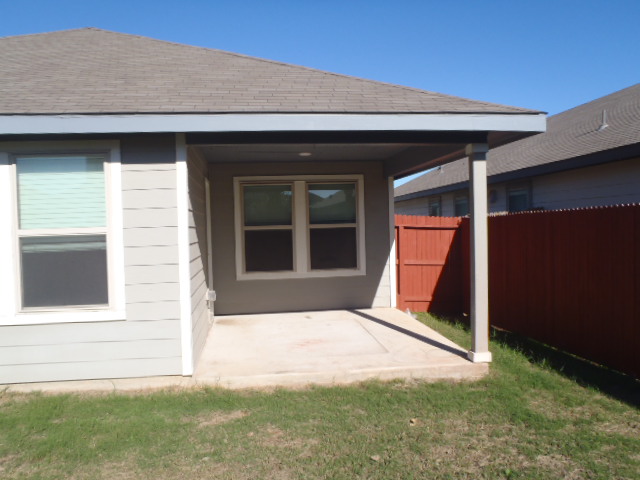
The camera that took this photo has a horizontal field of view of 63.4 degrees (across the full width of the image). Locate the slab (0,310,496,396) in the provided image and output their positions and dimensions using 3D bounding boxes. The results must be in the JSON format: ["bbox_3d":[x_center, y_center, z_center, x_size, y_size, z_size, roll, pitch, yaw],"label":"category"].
[{"bbox_3d":[-0.805,1.311,6.704,4.612,0.132,3.532,-2,2,-7],"label":"slab"}]

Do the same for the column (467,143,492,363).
[{"bbox_3d":[1.623,0.131,5.295,0.172,2.207,0.165,-2,2,-7],"label":"column"}]

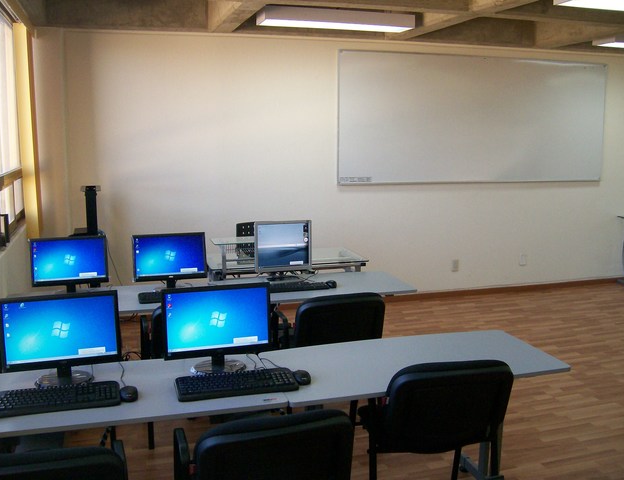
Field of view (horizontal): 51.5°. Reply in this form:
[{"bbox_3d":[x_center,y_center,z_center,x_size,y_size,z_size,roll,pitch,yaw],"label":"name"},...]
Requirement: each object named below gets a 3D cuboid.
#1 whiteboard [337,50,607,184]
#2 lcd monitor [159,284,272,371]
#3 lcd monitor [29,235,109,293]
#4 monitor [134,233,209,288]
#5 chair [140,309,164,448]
[{"bbox_3d":[1.656,-1.171,6.370,2.960,1.230,0.035,-3,11,-16],"label":"whiteboard"},{"bbox_3d":[-0.388,0.352,2.650,0.443,0.345,0.200,-4,11,-21],"label":"lcd monitor"},{"bbox_3d":[-1.419,0.145,3.803,0.432,0.338,0.200,-3,11,-18],"label":"lcd monitor"},{"bbox_3d":[-0.864,0.123,3.944,0.433,0.336,0.200,-3,11,-16],"label":"monitor"},{"bbox_3d":[-0.648,0.685,3.650,0.585,0.820,0.580,-3,11,-16],"label":"chair"}]

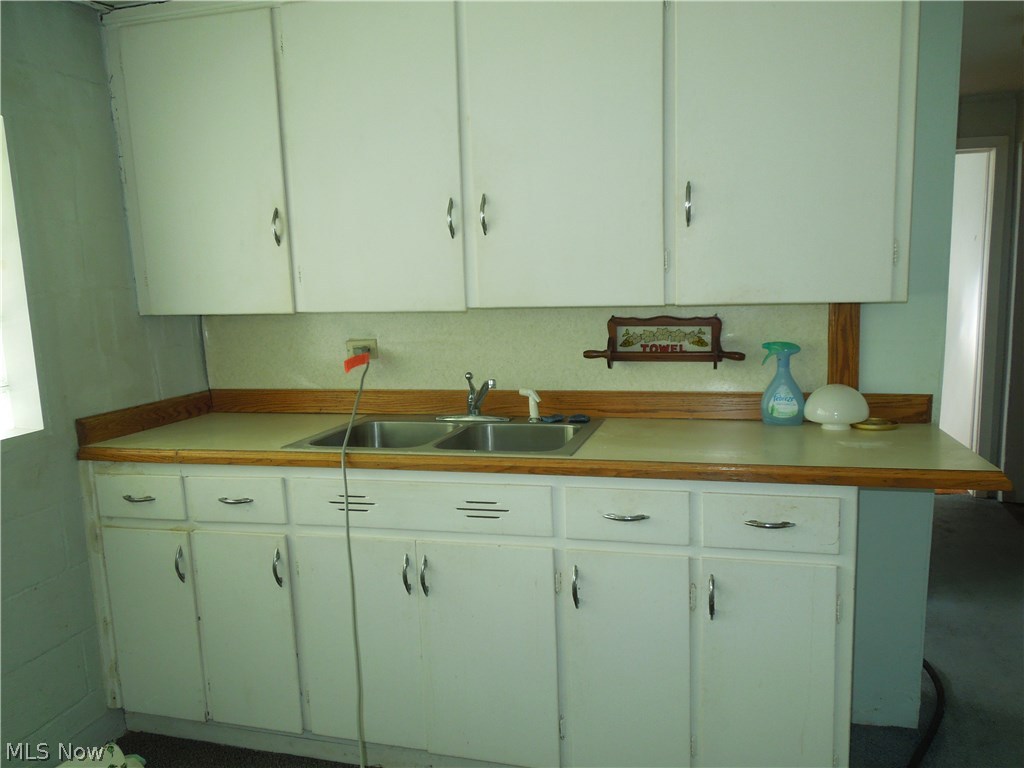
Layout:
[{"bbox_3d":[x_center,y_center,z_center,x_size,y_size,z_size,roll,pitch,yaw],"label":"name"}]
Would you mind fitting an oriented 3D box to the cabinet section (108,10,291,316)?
[{"bbox_3d":[-0.909,-0.676,2.424,0.545,0.886,0.322,0,8,14],"label":"cabinet section"}]

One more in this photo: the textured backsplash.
[{"bbox_3d":[-0.093,-0.115,2.496,2.161,0.283,0.020,0,8,14],"label":"textured backsplash"}]

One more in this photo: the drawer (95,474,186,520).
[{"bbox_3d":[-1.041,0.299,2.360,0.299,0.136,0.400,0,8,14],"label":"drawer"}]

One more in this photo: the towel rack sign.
[{"bbox_3d":[0.474,-0.131,2.327,0.493,0.169,0.070,0,8,14],"label":"towel rack sign"}]

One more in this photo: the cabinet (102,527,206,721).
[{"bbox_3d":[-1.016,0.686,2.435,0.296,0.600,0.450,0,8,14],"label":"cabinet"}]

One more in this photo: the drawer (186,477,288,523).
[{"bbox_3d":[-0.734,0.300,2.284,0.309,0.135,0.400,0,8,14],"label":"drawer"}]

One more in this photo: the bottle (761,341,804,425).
[{"bbox_3d":[0.814,-0.003,2.229,0.126,0.252,0.075,0,8,14],"label":"bottle"}]

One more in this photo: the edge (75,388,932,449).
[{"bbox_3d":[-0.022,0.111,2.197,2.456,0.089,0.623,0,8,14],"label":"edge"}]

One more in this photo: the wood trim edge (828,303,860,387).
[{"bbox_3d":[0.997,-0.113,2.224,0.086,0.280,0.022,0,8,14],"label":"wood trim edge"}]

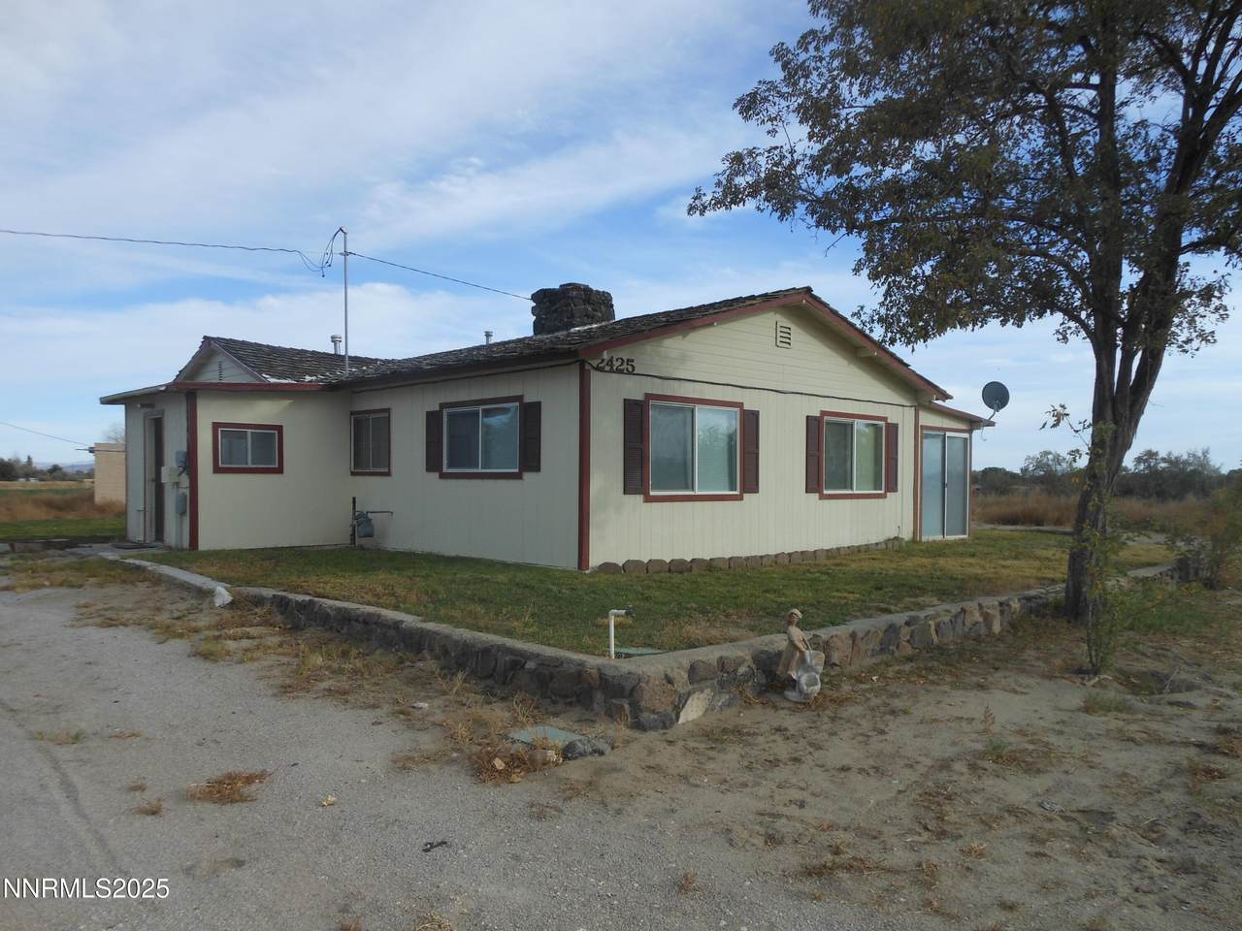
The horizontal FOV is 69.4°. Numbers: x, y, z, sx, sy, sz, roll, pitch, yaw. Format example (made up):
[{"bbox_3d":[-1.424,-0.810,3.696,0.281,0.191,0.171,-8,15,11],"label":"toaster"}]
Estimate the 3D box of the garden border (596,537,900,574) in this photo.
[{"bbox_3d":[2.355,1.252,12.819,6.880,0.190,0.660,1,-1,-44],"label":"garden border"}]

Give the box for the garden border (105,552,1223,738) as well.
[{"bbox_3d":[0.550,1.537,13.364,11.700,0.370,11.000,1,-1,-44],"label":"garden border"}]

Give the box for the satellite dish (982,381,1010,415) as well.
[{"bbox_3d":[7.275,-1.308,17.400,0.540,0.660,0.420,0,-1,35],"label":"satellite dish"}]

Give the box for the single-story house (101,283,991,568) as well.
[{"bbox_3d":[-1.308,-1.031,16.980,13.600,4.780,11.250,1,-1,-44],"label":"single-story house"}]

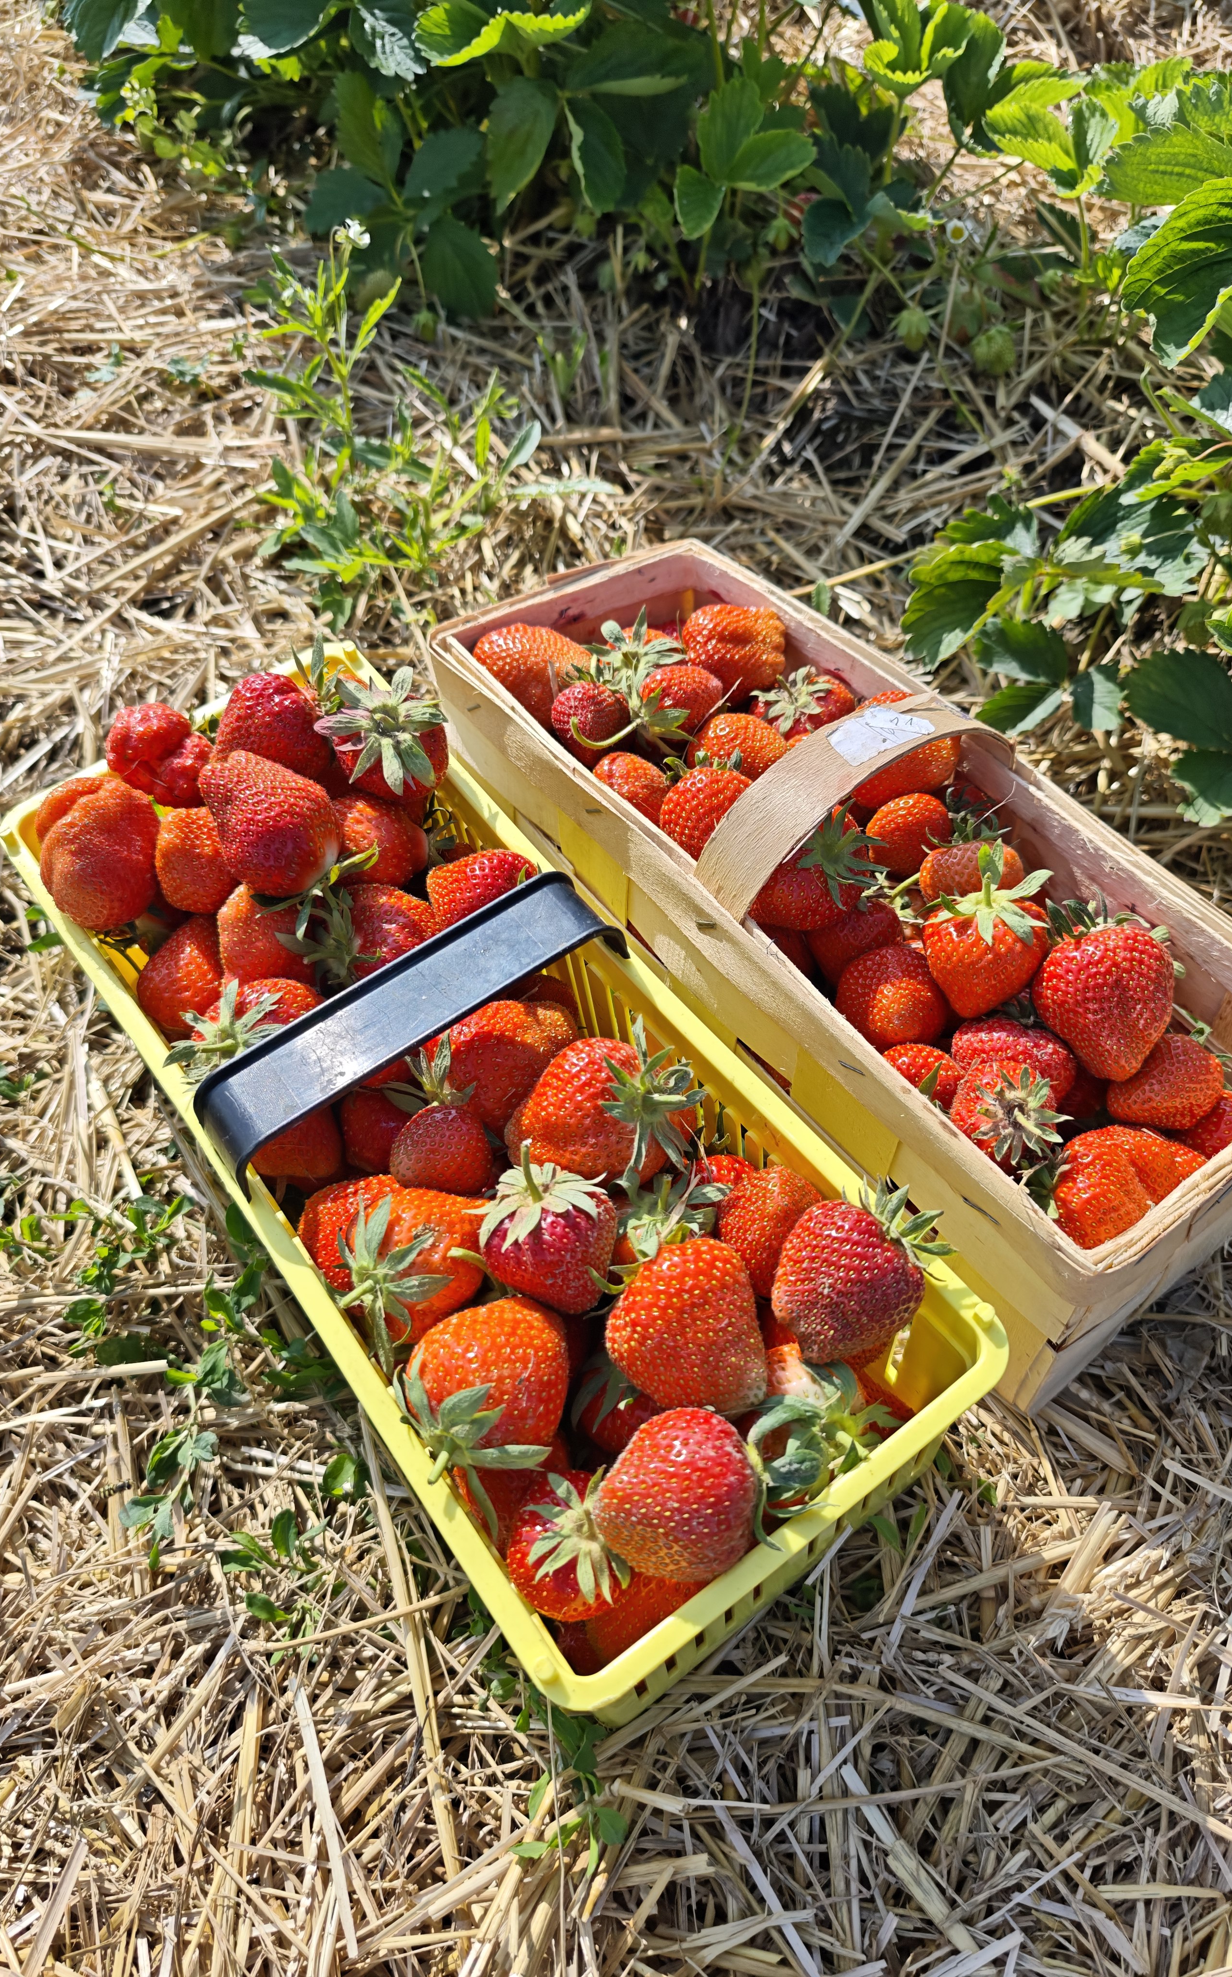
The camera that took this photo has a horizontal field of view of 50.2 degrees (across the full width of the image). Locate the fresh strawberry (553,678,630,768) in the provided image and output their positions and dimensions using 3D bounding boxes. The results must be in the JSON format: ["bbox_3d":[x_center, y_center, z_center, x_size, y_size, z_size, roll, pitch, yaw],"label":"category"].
[{"bbox_3d":[-0.011,-0.118,0.591,0.034,0.038,0.034,11,26,-6],"label":"fresh strawberry"}]

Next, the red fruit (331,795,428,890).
[{"bbox_3d":[-0.086,-0.052,0.470,0.041,0.036,0.036,10,90,-11],"label":"red fruit"}]

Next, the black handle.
[{"bbox_3d":[-0.059,0.011,0.390,0.135,0.034,0.025,-34,59,-15],"label":"black handle"}]

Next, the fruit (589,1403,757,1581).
[{"bbox_3d":[0.015,0.127,0.329,0.044,0.042,0.043,-7,90,-25],"label":"fruit"}]

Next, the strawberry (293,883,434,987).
[{"bbox_3d":[-0.090,-0.018,0.483,0.052,0.038,0.038,-3,51,-25],"label":"strawberry"}]

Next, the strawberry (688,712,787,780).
[{"bbox_3d":[0.055,-0.107,0.588,0.041,0.036,0.038,-32,59,-22],"label":"strawberry"}]

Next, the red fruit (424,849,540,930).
[{"bbox_3d":[-0.048,-0.032,0.477,0.042,0.037,0.037,-22,16,14],"label":"red fruit"}]

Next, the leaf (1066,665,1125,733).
[{"bbox_3d":[0.218,-0.132,0.600,0.025,0.009,0.033,-30,65,-13],"label":"leaf"}]

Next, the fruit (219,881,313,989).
[{"bbox_3d":[-0.128,-0.018,0.483,0.041,0.037,0.037,-8,19,35],"label":"fruit"}]

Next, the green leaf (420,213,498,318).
[{"bbox_3d":[-0.107,-0.495,0.900,0.052,0.014,0.072,-5,70,-8],"label":"green leaf"}]

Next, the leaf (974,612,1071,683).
[{"bbox_3d":[0.213,-0.178,0.690,0.055,0.012,0.045,28,70,17],"label":"leaf"}]

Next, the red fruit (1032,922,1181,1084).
[{"bbox_3d":[0.160,0.002,0.431,0.046,0.045,0.054,5,75,0],"label":"red fruit"}]

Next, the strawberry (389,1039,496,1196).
[{"bbox_3d":[-0.059,0.045,0.446,0.036,0.049,0.036,0,30,0],"label":"strawberry"}]

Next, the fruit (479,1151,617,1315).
[{"bbox_3d":[-0.020,0.074,0.395,0.040,0.047,0.040,-17,21,0],"label":"fruit"}]

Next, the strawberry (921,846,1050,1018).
[{"bbox_3d":[0.133,-0.019,0.472,0.045,0.055,0.045,-5,30,0],"label":"strawberry"}]

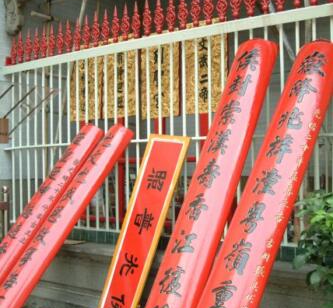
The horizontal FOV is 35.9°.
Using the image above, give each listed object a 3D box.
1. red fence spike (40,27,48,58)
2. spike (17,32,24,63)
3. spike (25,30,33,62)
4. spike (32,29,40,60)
[{"bbox_3d":[-1.243,-1.142,5.232,0.086,0.332,0.079,-2,-2,35],"label":"red fence spike"},{"bbox_3d":[-1.520,-1.107,5.348,0.088,0.325,0.045,-2,-2,36],"label":"spike"},{"bbox_3d":[-1.438,-1.138,5.370,0.086,0.332,0.079,-2,-2,35],"label":"spike"},{"bbox_3d":[-1.316,-1.121,5.206,0.088,0.325,0.045,-2,-2,36],"label":"spike"}]

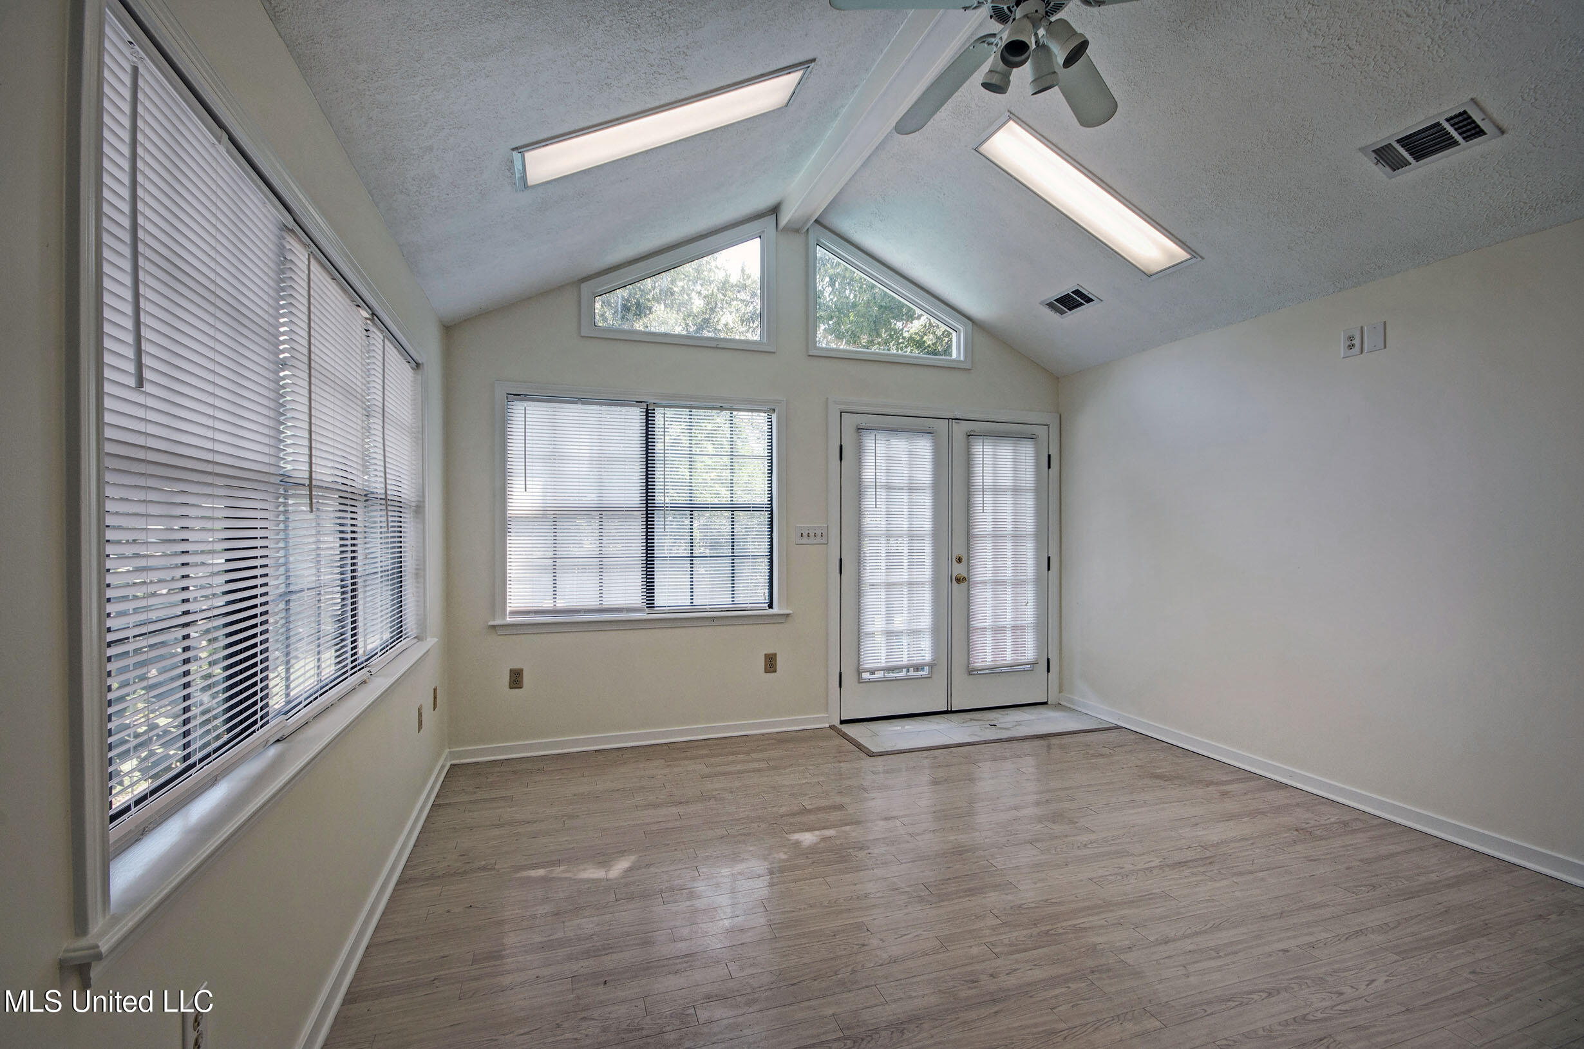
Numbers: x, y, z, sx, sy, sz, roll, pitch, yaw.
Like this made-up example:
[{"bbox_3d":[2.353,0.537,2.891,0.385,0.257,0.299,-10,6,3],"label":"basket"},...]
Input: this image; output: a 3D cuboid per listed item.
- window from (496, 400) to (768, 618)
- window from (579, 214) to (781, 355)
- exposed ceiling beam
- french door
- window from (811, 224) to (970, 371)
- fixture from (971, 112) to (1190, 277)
[{"bbox_3d":[-0.853,-0.097,3.903,1.555,1.255,0.100,0,0,-19],"label":"window"},{"bbox_3d":[-0.654,-1.511,3.961,1.166,0.874,0.100,0,0,-19],"label":"window"},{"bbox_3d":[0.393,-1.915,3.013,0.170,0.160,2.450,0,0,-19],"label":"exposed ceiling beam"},{"bbox_3d":[1.091,0.286,4.565,1.654,2.022,0.080,0,0,-19],"label":"french door"},{"bbox_3d":[0.678,-1.500,4.414,1.209,0.844,0.100,0,0,-19],"label":"window"},{"bbox_3d":[1.450,-1.571,3.213,1.230,0.060,0.295,24,-8,-18],"label":"fixture"}]

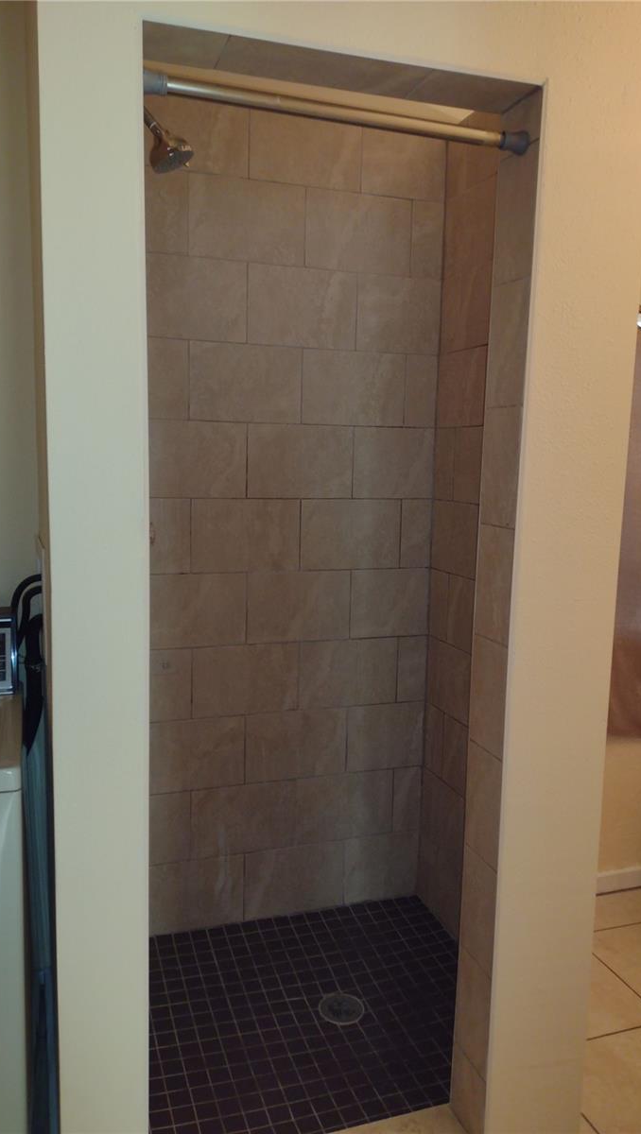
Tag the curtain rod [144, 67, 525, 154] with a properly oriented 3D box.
[{"bbox_3d":[0.037,-0.672,1.314,0.605,0.034,0.034,-2,9,-19],"label":"curtain rod"}]

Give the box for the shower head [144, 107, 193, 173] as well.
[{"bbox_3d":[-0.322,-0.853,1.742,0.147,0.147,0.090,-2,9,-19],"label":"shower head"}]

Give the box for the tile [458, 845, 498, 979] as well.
[{"bbox_3d":[0.296,0.632,1.626,0.009,0.201,0.112,-2,9,-19],"label":"tile"}]

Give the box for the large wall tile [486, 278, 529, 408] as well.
[{"bbox_3d":[0.315,-0.371,1.478,0.009,0.201,0.112,-2,9,-19],"label":"large wall tile"}]

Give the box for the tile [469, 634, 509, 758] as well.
[{"bbox_3d":[0.303,0.231,1.567,0.009,0.201,0.112,-2,9,-19],"label":"tile"}]

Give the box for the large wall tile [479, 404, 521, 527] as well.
[{"bbox_3d":[0.311,-0.170,1.507,0.009,0.201,0.112,-2,9,-19],"label":"large wall tile"}]

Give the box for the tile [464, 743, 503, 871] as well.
[{"bbox_3d":[0.300,0.432,1.596,0.009,0.201,0.112,-2,9,-19],"label":"tile"}]

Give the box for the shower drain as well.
[{"bbox_3d":[0.052,1.099,2.199,0.110,0.008,0.110,1,8,0],"label":"shower drain"}]

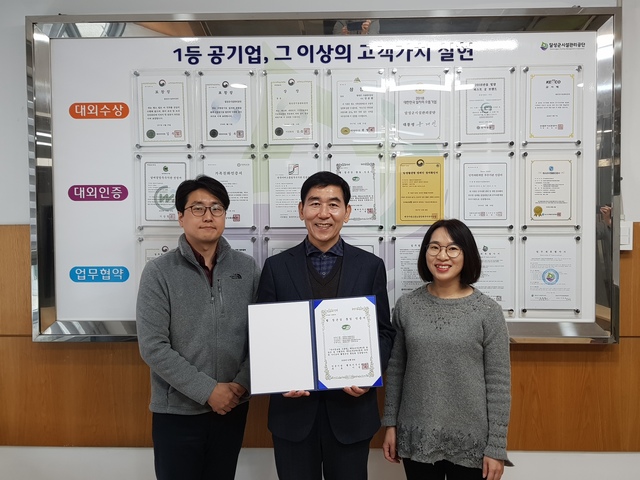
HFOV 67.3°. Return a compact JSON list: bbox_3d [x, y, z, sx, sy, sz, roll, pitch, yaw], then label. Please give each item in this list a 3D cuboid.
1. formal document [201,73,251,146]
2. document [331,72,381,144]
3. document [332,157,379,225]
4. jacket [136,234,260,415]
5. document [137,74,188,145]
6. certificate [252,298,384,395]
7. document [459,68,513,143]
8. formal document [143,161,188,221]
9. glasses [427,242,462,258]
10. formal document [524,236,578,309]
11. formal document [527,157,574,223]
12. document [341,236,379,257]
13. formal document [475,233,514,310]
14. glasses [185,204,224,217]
[{"bbox_3d":[-0.397,-0.550,2.054,0.210,0.297,0.010,0,1,2],"label":"formal document"},{"bbox_3d":[0.155,-0.551,2.038,0.210,0.297,0.010,0,1,2],"label":"document"},{"bbox_3d":[0.152,-0.211,2.045,0.210,0.297,0.010,0,1,2],"label":"document"},{"bbox_3d":[-0.448,0.308,1.785,0.465,0.650,0.295,-1,2,-22],"label":"jacket"},{"bbox_3d":[-0.674,-0.552,2.062,0.210,0.297,0.010,0,1,2],"label":"document"},{"bbox_3d":[-0.018,0.359,1.640,0.444,0.303,0.020,-4,-6,0],"label":"certificate"},{"bbox_3d":[0.697,-0.557,2.022,0.210,0.297,0.010,0,1,2],"label":"document"},{"bbox_3d":[-0.665,-0.207,2.070,0.210,0.297,0.012,0,2,2],"label":"formal document"},{"bbox_3d":[0.459,0.038,1.779,0.134,0.047,0.138,5,2,14],"label":"glasses"},{"bbox_3d":[0.975,0.140,2.029,0.210,0.297,0.012,0,2,2],"label":"formal document"},{"bbox_3d":[0.973,-0.209,2.021,0.210,0.297,0.010,0,1,2],"label":"formal document"},{"bbox_3d":[0.155,0.146,2.052,0.210,0.297,0.010,0,1,2],"label":"document"},{"bbox_3d":[0.700,0.143,2.036,0.210,0.297,0.010,0,1,2],"label":"formal document"},{"bbox_3d":[-0.430,-0.106,1.797,0.138,0.045,0.142,-1,2,-24],"label":"glasses"}]

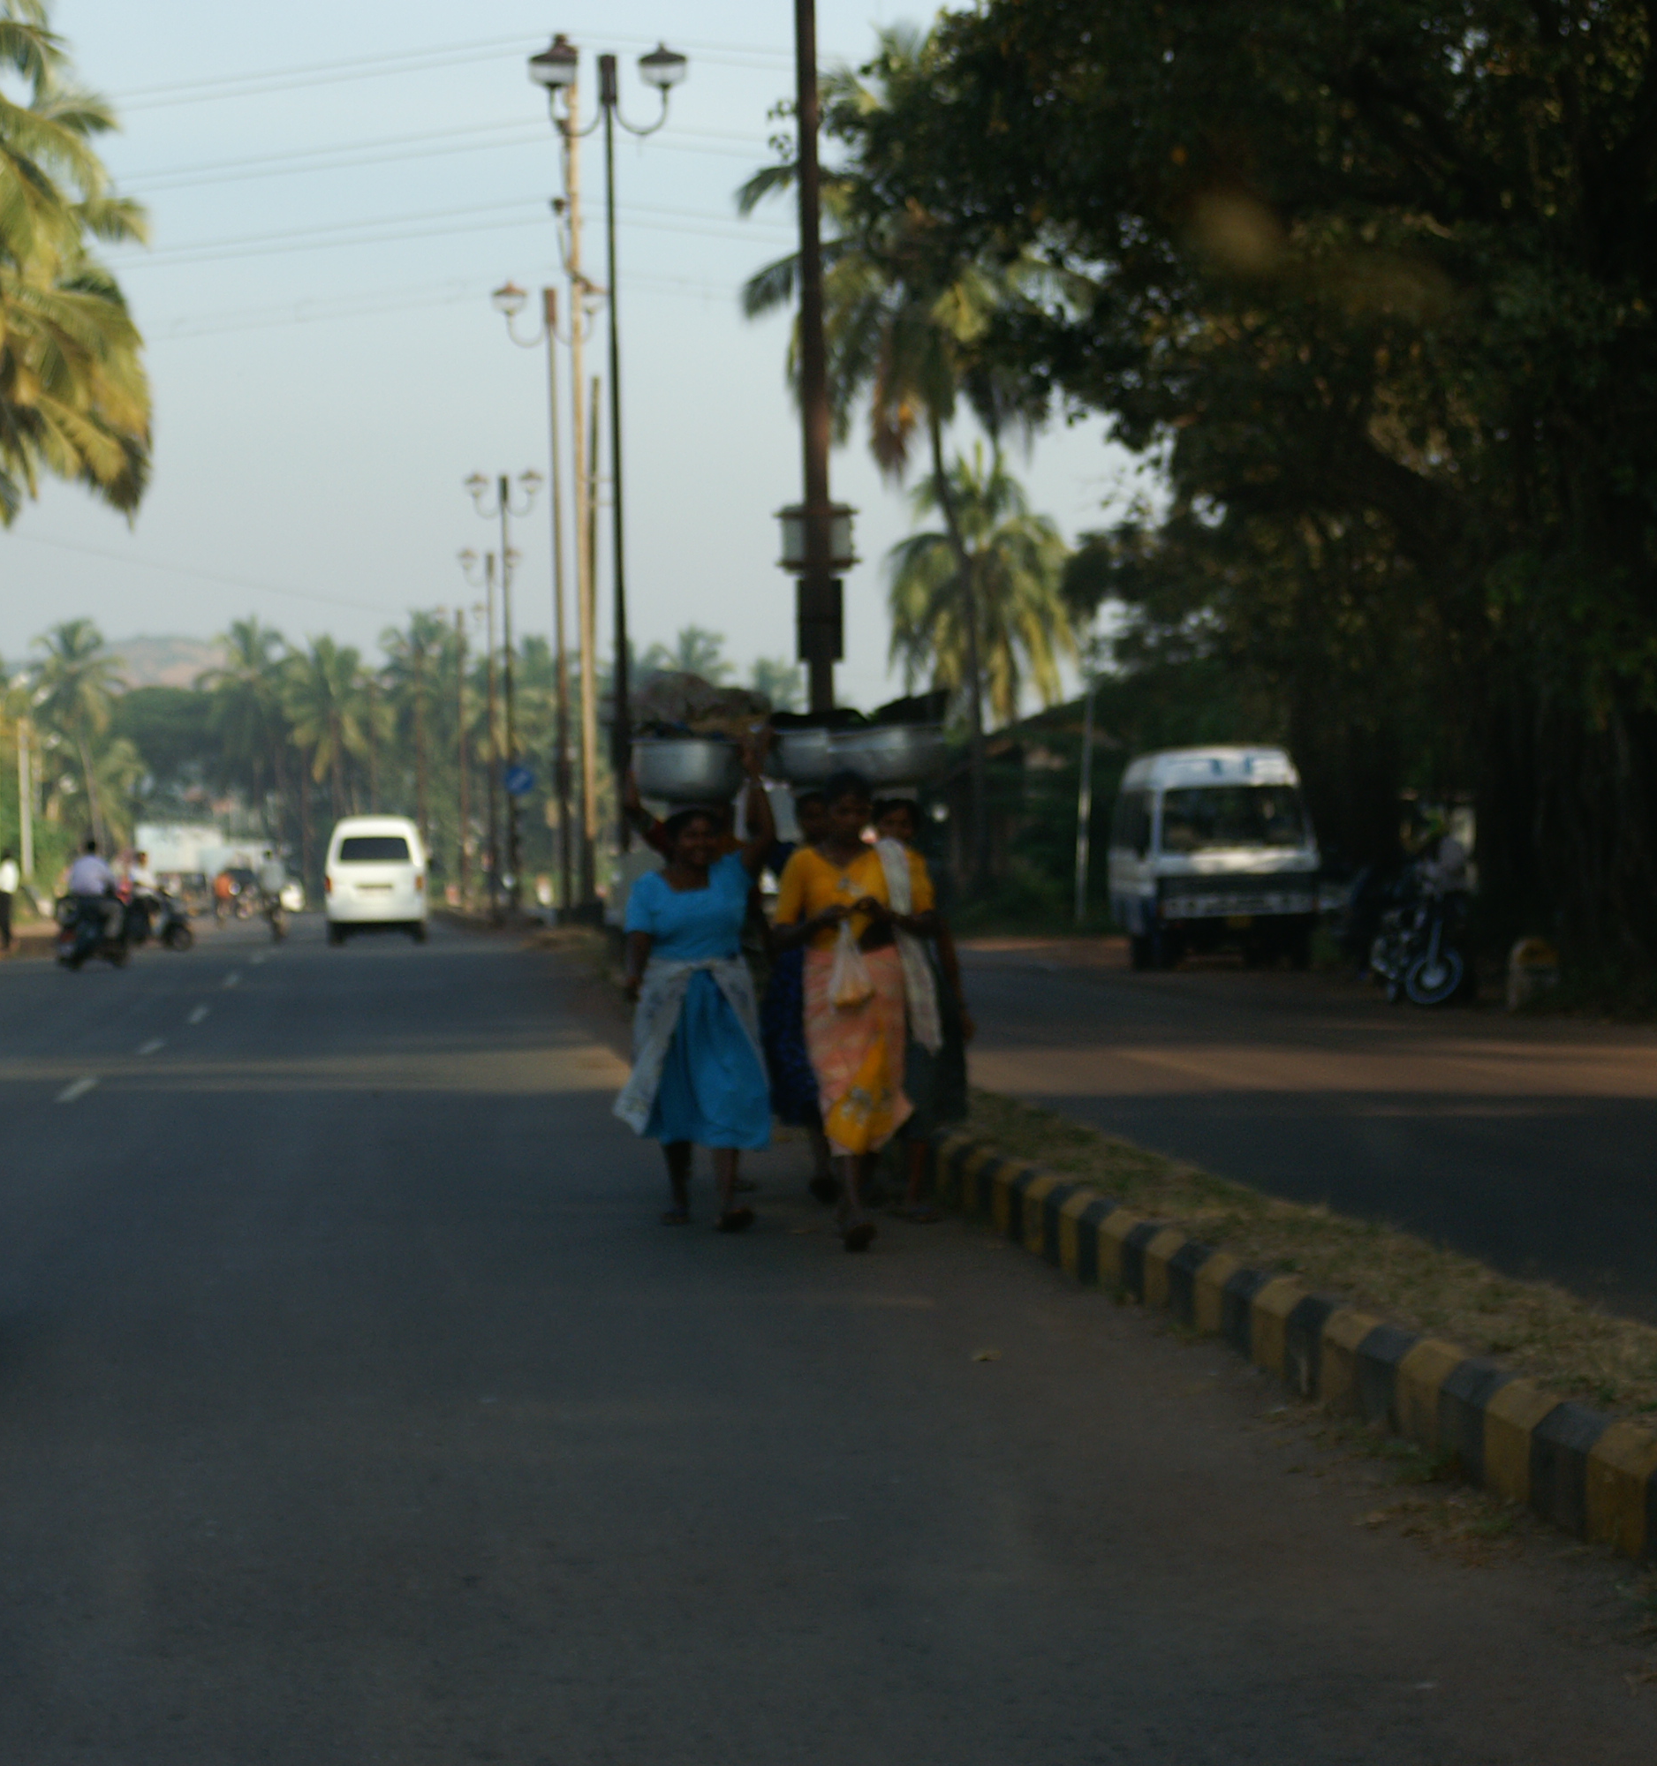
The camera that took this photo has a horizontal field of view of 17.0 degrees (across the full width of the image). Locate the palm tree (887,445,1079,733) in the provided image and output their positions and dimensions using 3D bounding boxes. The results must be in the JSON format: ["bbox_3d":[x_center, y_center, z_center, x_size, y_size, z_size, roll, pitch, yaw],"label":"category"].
[{"bbox_3d":[4.552,-6.503,165.000,5.600,13.300,5.600,-1,0,-5],"label":"palm tree"}]

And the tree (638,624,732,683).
[{"bbox_3d":[-6.261,-5.855,240.000,4.300,10.800,4.300,-1,0,-5],"label":"tree"}]

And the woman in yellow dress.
[{"bbox_3d":[0.096,0.440,18.900,0.580,1.640,0.420,-1,0,-2],"label":"woman in yellow dress"}]

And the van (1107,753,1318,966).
[{"bbox_3d":[4.270,-0.280,61.600,1.780,2.380,4.600,-1,0,-4],"label":"van"}]

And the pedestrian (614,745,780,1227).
[{"bbox_3d":[-0.485,0.372,20.200,0.600,1.790,0.480,-1,0,-2],"label":"pedestrian"}]

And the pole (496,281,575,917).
[{"bbox_3d":[-4.001,-4.216,82.000,1.650,9.400,0.500,-1,0,-5],"label":"pole"}]

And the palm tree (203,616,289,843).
[{"bbox_3d":[-28.636,-6.534,272.000,4.900,13.200,4.900,-1,0,-5],"label":"palm tree"}]

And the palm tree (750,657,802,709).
[{"bbox_3d":[-3.733,-7.612,390.000,5.400,16.500,5.400,-1,0,0],"label":"palm tree"}]

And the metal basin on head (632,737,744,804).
[{"bbox_3d":[-0.500,-0.400,19.750,0.400,0.235,0.400,-1,0,0],"label":"metal basin on head"}]

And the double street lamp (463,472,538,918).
[{"bbox_3d":[-6.914,-4.076,120.000,1.650,9.600,0.500,-1,0,-5],"label":"double street lamp"}]

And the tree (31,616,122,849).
[{"bbox_3d":[-30.615,-5.320,225.000,4.200,11.200,4.200,-1,0,-5],"label":"tree"}]

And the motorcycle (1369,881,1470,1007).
[{"bbox_3d":[4.818,0.488,45.600,0.720,1.080,1.930,-1,0,-18],"label":"motorcycle"}]

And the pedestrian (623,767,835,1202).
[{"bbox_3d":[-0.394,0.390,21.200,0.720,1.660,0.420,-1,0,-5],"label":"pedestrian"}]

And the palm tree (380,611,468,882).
[{"bbox_3d":[-19.908,-6.636,272.000,5.000,13.300,5.000,-1,0,-5],"label":"palm tree"}]

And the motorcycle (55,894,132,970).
[{"bbox_3d":[-9.023,0.549,68.000,0.680,1.050,1.800,-1,0,14],"label":"motorcycle"}]

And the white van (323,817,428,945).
[{"bbox_3d":[-6.832,-0.047,83.500,1.470,1.880,3.600,-1,0,-4],"label":"white van"}]

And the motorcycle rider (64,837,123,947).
[{"bbox_3d":[-9.035,0.115,68.000,0.600,1.350,0.750,-1,0,18],"label":"motorcycle rider"}]

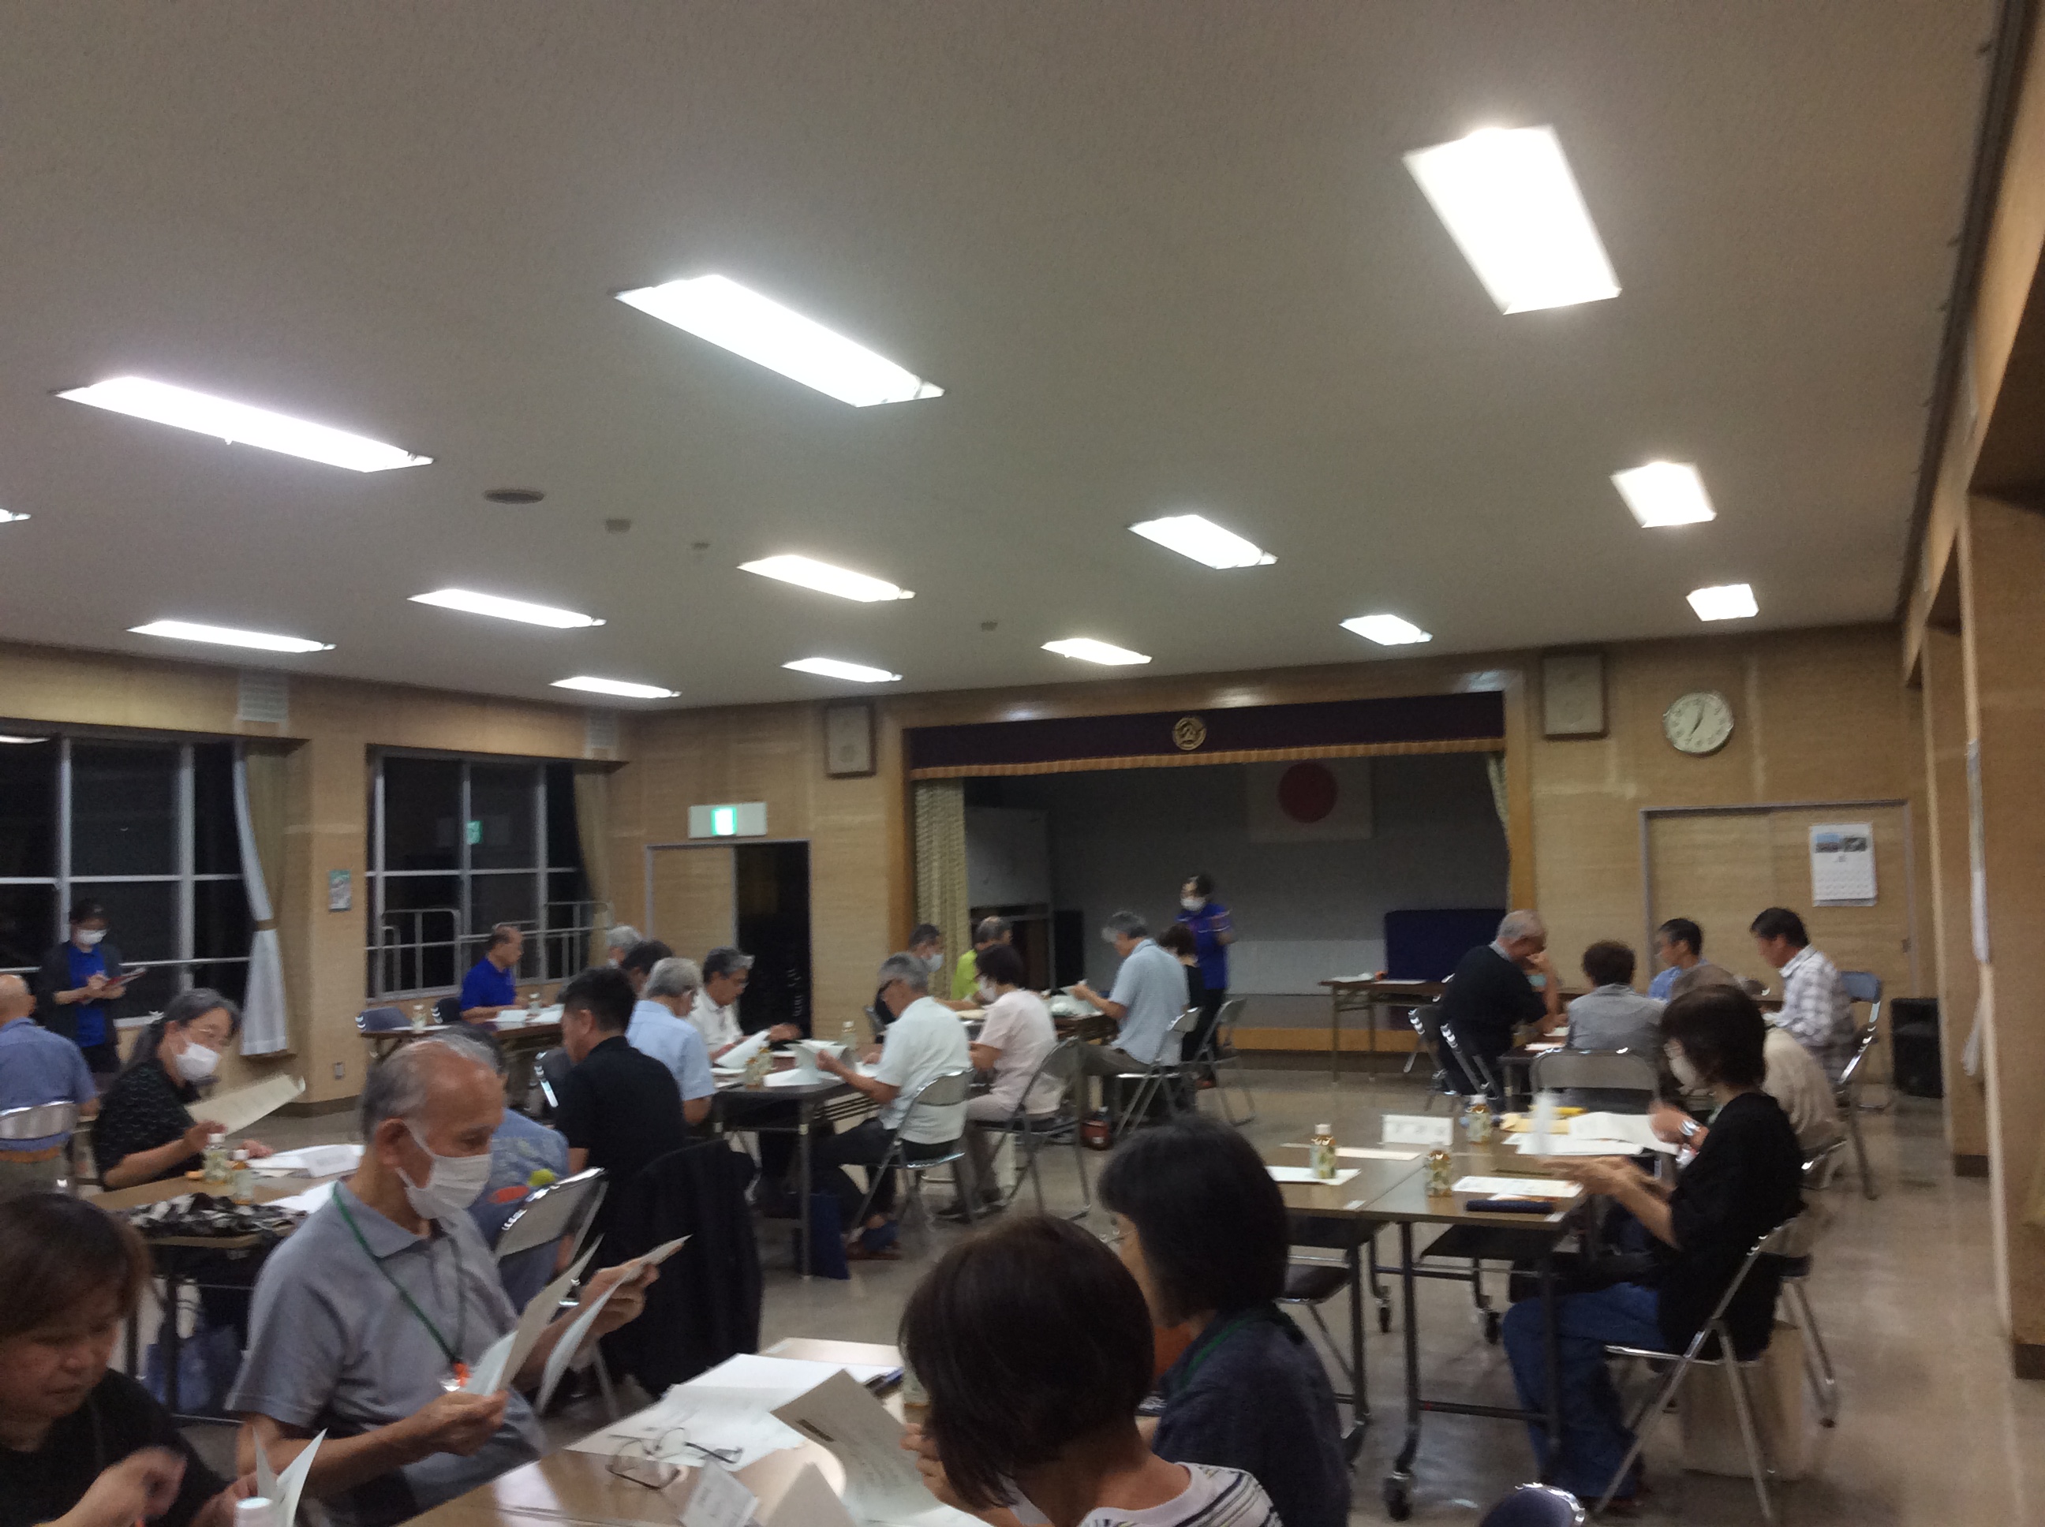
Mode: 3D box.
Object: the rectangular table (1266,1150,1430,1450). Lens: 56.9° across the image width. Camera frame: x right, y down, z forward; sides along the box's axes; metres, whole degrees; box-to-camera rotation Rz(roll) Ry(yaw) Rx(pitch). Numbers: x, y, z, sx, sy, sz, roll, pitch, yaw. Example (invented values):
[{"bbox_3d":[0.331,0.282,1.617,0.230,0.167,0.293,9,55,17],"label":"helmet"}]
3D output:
[{"bbox_3d":[0.913,1.410,5.153,0.450,0.700,1.800,-3,-4,24],"label":"rectangular table"}]

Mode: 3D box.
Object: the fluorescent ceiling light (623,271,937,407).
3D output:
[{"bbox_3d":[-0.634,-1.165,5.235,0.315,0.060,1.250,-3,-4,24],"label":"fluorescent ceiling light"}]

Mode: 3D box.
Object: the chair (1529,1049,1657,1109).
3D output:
[{"bbox_3d":[2.291,1.499,7.418,0.460,0.760,0.500,-3,-4,24],"label":"chair"}]

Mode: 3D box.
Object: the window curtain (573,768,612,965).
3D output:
[{"bbox_3d":[-3.523,1.019,15.521,0.170,2.060,0.380,-3,-4,24],"label":"window curtain"}]

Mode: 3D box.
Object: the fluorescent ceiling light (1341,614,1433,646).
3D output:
[{"bbox_3d":[2.253,-0.847,11.710,0.300,0.080,1.260,-3,-4,24],"label":"fluorescent ceiling light"}]

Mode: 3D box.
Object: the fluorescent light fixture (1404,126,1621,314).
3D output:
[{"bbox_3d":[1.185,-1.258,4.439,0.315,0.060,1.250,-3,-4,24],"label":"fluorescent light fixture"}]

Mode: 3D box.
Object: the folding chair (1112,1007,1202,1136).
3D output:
[{"bbox_3d":[0.731,1.726,10.532,0.480,0.750,0.450,-3,-4,19],"label":"folding chair"}]

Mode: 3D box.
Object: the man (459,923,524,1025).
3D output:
[{"bbox_3d":[-3.085,1.601,11.289,0.740,1.240,0.500,-3,-4,19],"label":"man"}]

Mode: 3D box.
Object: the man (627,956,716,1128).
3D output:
[{"bbox_3d":[-1.319,1.340,7.166,0.490,1.230,0.720,-4,-4,38],"label":"man"}]

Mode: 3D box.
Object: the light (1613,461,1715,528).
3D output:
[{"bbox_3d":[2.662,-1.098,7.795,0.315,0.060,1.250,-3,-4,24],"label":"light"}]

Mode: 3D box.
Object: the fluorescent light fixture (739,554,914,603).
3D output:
[{"bbox_3d":[-0.959,-0.923,9.498,0.310,0.090,1.250,-3,-4,24],"label":"fluorescent light fixture"}]

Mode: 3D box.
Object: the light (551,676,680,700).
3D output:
[{"bbox_3d":[-3.117,-0.572,14.545,0.310,0.090,1.250,-3,-4,24],"label":"light"}]

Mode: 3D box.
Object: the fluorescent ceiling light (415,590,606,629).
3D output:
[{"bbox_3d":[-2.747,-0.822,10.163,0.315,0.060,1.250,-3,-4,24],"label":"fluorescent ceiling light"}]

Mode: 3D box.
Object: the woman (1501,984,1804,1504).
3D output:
[{"bbox_3d":[1.456,1.111,4.381,0.680,1.180,0.460,-3,-4,24],"label":"woman"}]

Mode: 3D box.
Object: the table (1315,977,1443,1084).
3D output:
[{"bbox_3d":[2.756,1.780,12.277,0.450,0.700,1.800,1,-4,-40],"label":"table"}]

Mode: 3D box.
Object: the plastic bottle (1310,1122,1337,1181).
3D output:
[{"bbox_3d":[0.756,0.972,4.739,0.065,0.134,0.065,-3,-4,24],"label":"plastic bottle"}]

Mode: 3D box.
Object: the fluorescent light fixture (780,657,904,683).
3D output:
[{"bbox_3d":[-1.290,-0.667,13.731,0.310,0.090,1.250,-3,-4,24],"label":"fluorescent light fixture"}]

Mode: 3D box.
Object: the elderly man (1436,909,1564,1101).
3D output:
[{"bbox_3d":[2.366,1.347,9.120,0.750,1.260,0.500,-2,-4,17],"label":"elderly man"}]

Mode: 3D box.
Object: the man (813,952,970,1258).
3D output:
[{"bbox_3d":[-0.517,1.361,7.599,0.770,1.200,0.480,-3,-4,30],"label":"man"}]

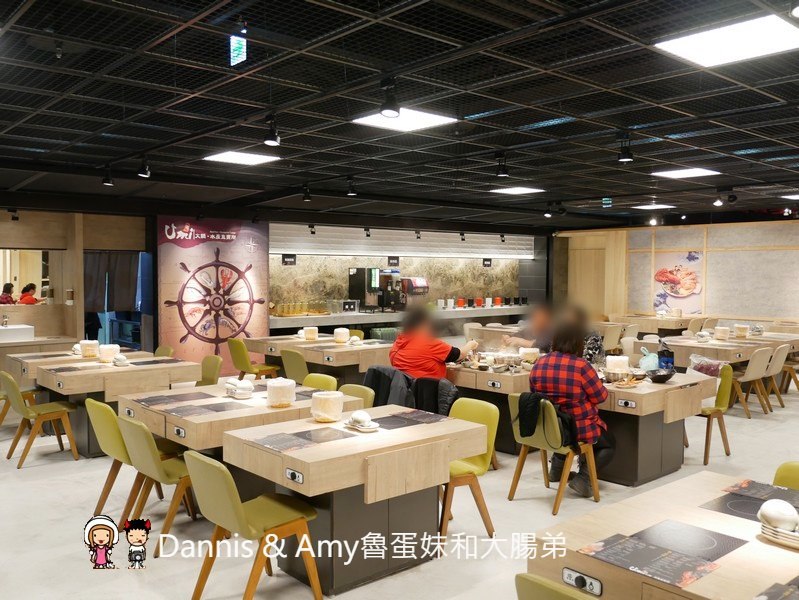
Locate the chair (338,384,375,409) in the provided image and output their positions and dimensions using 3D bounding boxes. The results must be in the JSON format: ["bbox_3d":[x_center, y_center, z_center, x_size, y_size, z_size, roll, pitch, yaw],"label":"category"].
[{"bbox_3d":[-0.501,1.026,5.235,0.540,0.790,0.450,-2,3,-42],"label":"chair"}]

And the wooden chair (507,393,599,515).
[{"bbox_3d":[1.085,1.046,5.240,0.530,0.770,0.450,-2,3,-42],"label":"wooden chair"}]

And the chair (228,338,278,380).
[{"bbox_3d":[-1.756,0.869,8.917,0.540,0.790,0.450,-2,3,-42],"label":"chair"}]

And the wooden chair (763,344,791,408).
[{"bbox_3d":[4.371,0.911,8.951,0.460,0.780,0.510,-2,3,-41],"label":"wooden chair"}]

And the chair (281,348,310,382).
[{"bbox_3d":[-0.972,0.939,8.122,0.530,0.770,0.460,-2,3,-42],"label":"chair"}]

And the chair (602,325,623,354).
[{"bbox_3d":[3.129,0.780,11.559,0.450,0.790,0.540,-2,3,-42],"label":"chair"}]

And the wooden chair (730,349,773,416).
[{"bbox_3d":[3.961,0.941,8.630,0.460,0.770,0.530,-2,3,-42],"label":"wooden chair"}]

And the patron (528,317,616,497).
[{"bbox_3d":[1.272,0.775,5.385,0.700,1.290,0.520,-2,3,-41],"label":"patron"}]

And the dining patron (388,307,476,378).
[{"bbox_3d":[0.394,0.732,6.423,0.780,1.300,0.580,-2,3,-42],"label":"dining patron"}]

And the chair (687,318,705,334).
[{"bbox_3d":[5.287,0.738,13.636,0.460,0.780,0.510,-2,3,-41],"label":"chair"}]

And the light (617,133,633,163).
[{"bbox_3d":[1.791,-1.211,5.882,0.120,0.235,0.120,-2,3,-42],"label":"light"}]

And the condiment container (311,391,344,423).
[{"bbox_3d":[-0.421,0.633,4.354,0.180,0.155,0.180,0,2,0],"label":"condiment container"}]

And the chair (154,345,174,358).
[{"bbox_3d":[-2.872,0.925,8.340,0.530,0.770,0.460,-2,3,-42],"label":"chair"}]

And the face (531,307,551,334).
[{"bbox_3d":[1.492,0.200,7.776,0.200,0.250,0.170,-2,3,-41],"label":"face"}]

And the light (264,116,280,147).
[{"bbox_3d":[-0.899,-1.188,5.213,0.125,0.225,0.125,-2,3,-42],"label":"light"}]

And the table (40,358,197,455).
[{"bbox_3d":[-2.577,0.986,6.887,1.250,0.750,0.830,-2,3,-42],"label":"table"}]

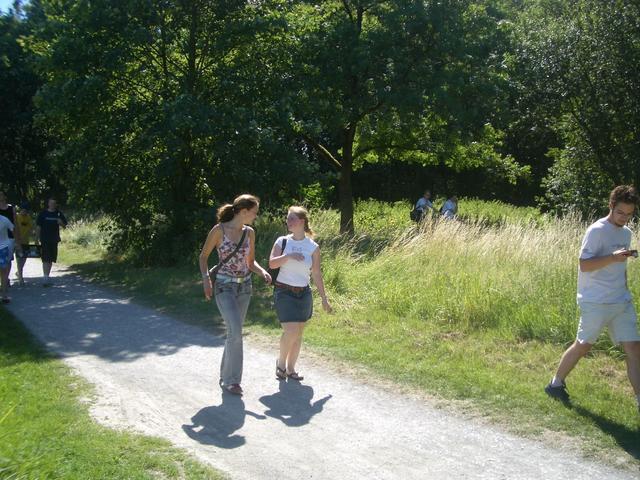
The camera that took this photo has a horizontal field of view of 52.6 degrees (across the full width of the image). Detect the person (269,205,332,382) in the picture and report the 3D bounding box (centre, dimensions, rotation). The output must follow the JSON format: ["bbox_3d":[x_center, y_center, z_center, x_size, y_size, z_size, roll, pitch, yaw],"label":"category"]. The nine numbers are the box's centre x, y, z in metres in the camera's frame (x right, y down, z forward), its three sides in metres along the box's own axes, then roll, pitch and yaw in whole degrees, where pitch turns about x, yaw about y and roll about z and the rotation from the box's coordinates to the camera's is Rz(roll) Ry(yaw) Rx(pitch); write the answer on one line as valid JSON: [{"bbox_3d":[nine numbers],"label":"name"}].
[{"bbox_3d":[-0.189,0.522,6.142,0.550,1.640,0.380,-1,3,-20],"label":"person"}]

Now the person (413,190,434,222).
[{"bbox_3d":[3.230,-0.656,20.045,0.450,1.750,0.550,1,3,25],"label":"person"}]

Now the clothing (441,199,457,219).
[{"bbox_3d":[4.011,-0.983,20.200,0.400,0.640,0.460,1,3,10],"label":"clothing"}]

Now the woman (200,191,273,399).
[{"bbox_3d":[-0.731,0.482,5.644,0.560,1.720,0.400,-1,3,-26],"label":"woman"}]

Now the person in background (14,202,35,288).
[{"bbox_3d":[-5.972,0.080,13.143,0.500,1.680,0.380,-2,3,-27],"label":"person in background"}]

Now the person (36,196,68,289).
[{"bbox_3d":[-5.363,0.062,12.946,0.580,1.780,0.400,-2,3,-27],"label":"person"}]

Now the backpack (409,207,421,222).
[{"bbox_3d":[2.921,-0.788,20.000,0.300,0.480,0.340,0,3,0],"label":"backpack"}]

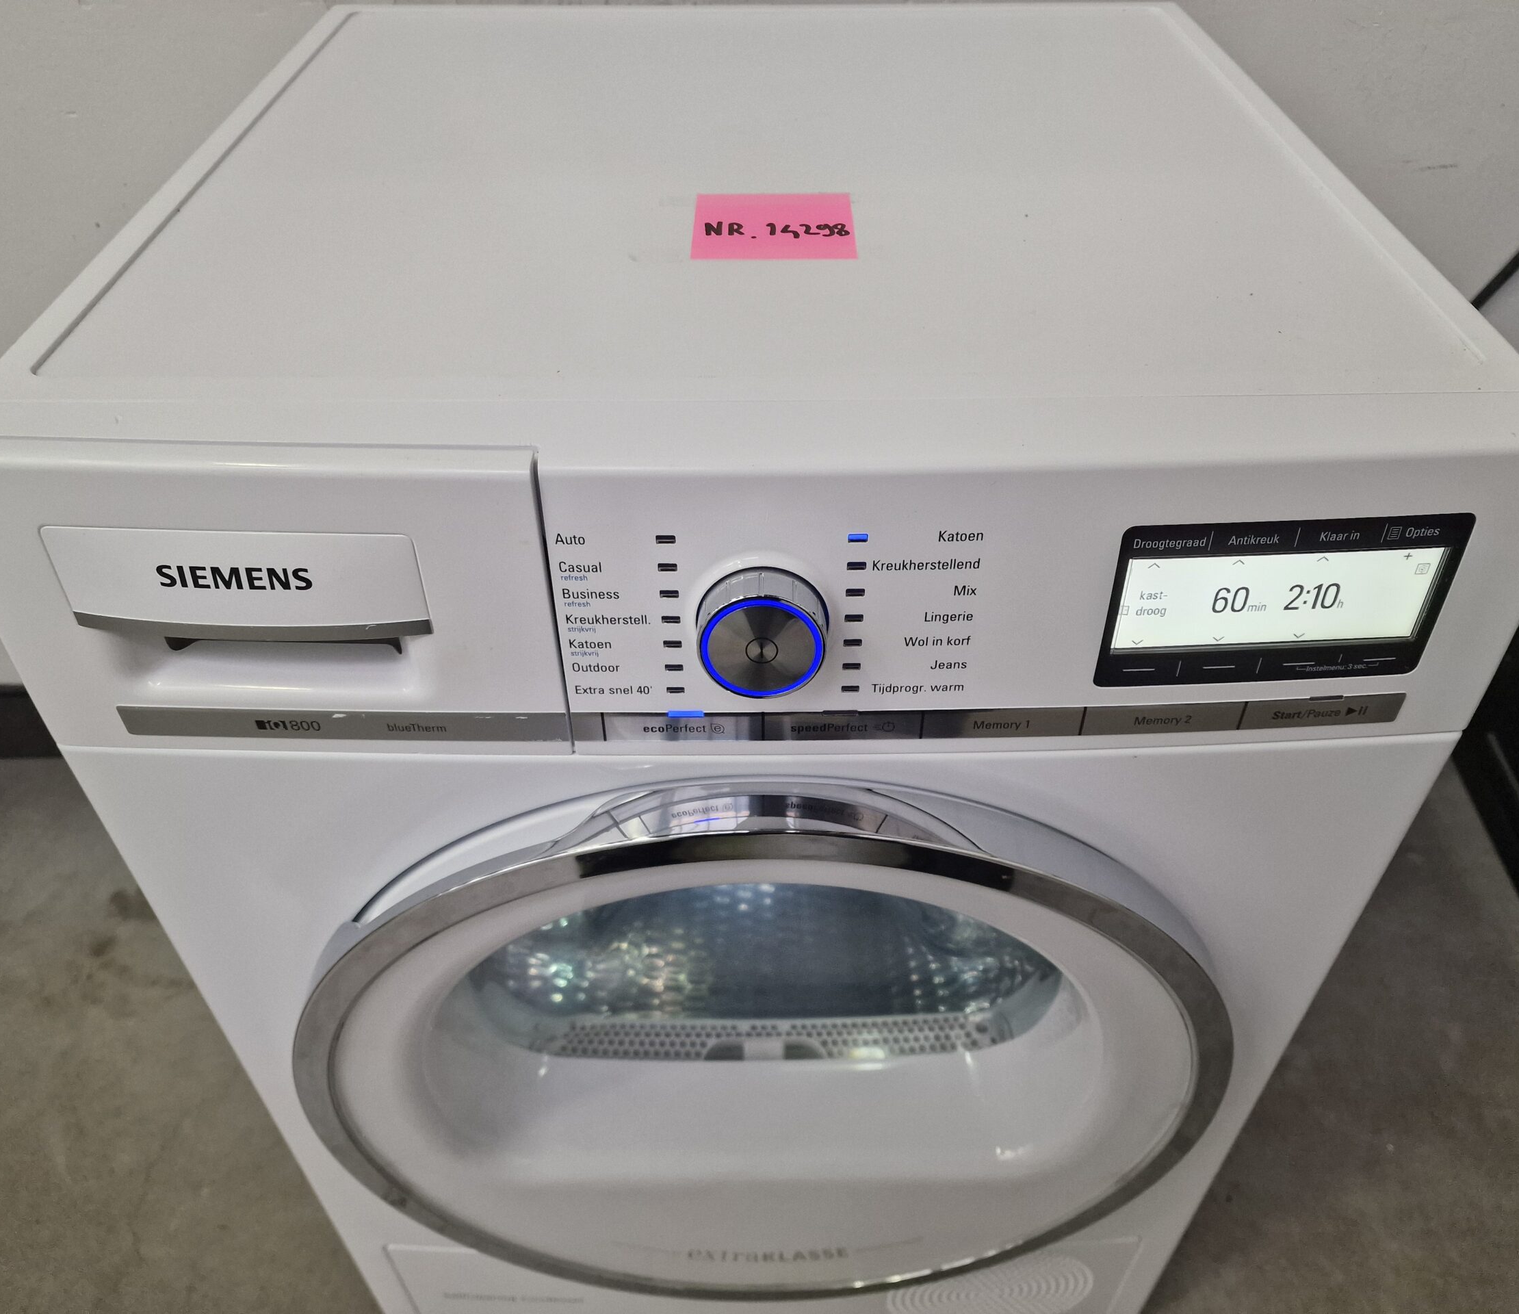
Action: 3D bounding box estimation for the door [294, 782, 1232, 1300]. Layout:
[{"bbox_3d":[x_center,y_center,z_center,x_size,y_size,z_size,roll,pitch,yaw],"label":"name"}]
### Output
[{"bbox_3d":[0.002,0.240,0.647,0.490,0.490,0.050,-1,41,0],"label":"door"}]

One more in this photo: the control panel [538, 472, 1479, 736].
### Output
[{"bbox_3d":[0.097,-0.014,0.441,0.352,0.126,0.030,-1,36,0],"label":"control panel"}]

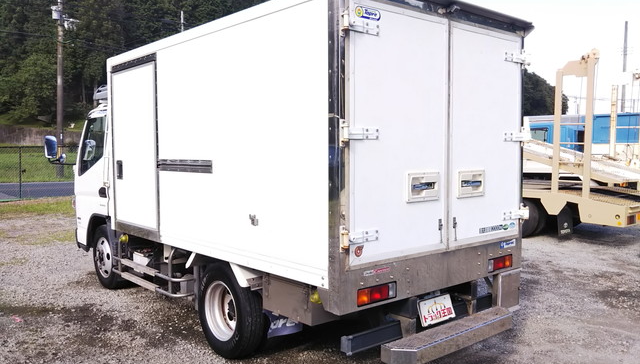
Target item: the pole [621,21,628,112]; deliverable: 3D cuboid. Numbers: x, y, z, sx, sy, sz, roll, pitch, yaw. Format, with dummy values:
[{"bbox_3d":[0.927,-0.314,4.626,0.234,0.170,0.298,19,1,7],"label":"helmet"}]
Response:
[{"bbox_3d":[21.541,-5.856,39.299,0.270,10.870,0.270,0,3,0],"label":"pole"}]

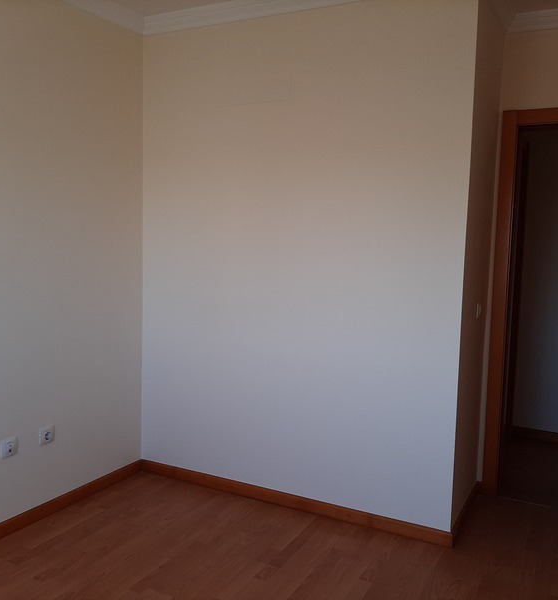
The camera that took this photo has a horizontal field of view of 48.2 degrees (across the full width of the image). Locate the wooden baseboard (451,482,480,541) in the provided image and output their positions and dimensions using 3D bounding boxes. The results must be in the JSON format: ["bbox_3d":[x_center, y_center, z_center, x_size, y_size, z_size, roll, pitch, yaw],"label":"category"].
[{"bbox_3d":[0.951,1.076,3.167,0.015,0.070,0.702,4,6,27],"label":"wooden baseboard"}]

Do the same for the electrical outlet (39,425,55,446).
[{"bbox_3d":[-1.129,0.662,3.044,0.012,0.083,0.083,4,6,27],"label":"electrical outlet"}]

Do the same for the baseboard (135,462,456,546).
[{"bbox_3d":[-0.001,1.041,3.283,1.813,0.070,0.015,4,6,27],"label":"baseboard"}]

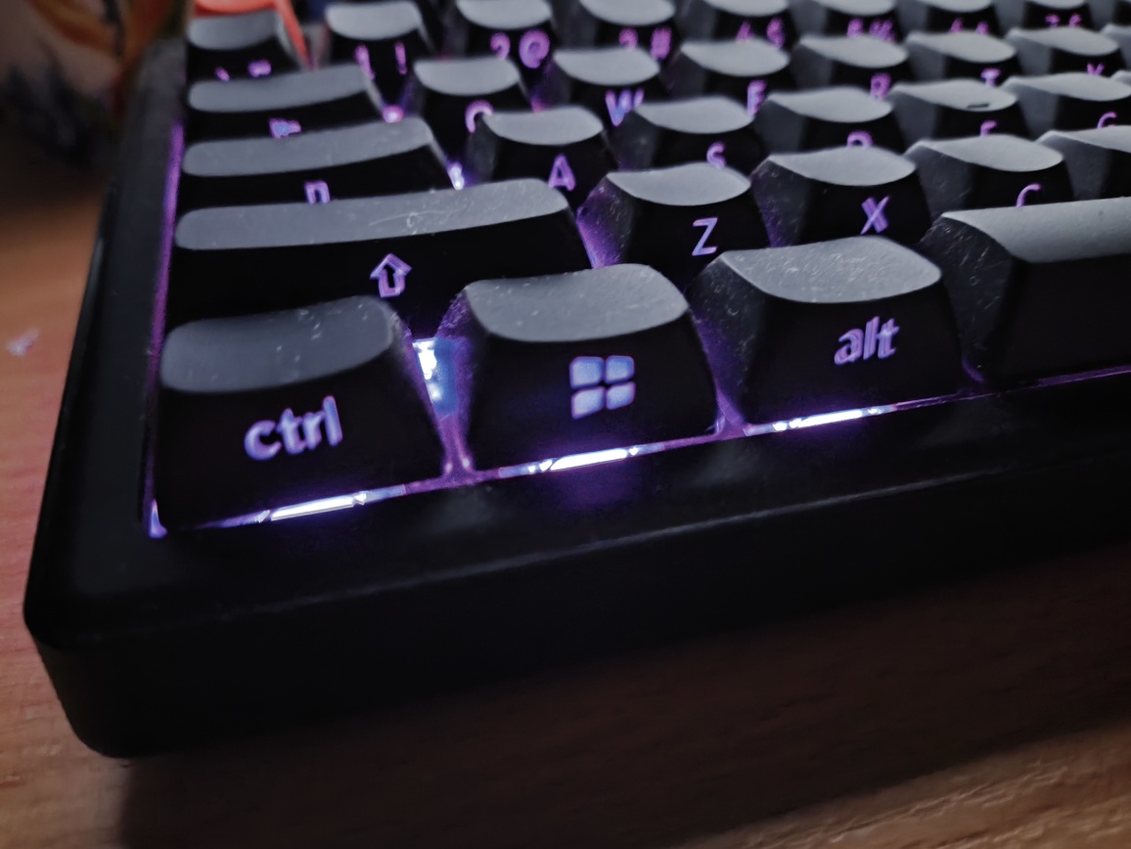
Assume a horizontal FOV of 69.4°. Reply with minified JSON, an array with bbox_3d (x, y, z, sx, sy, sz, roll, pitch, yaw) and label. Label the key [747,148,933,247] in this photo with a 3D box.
[{"bbox_3d":[0.030,-0.024,0.091,0.018,0.011,0.018,-10,44,-14],"label":"key"}]

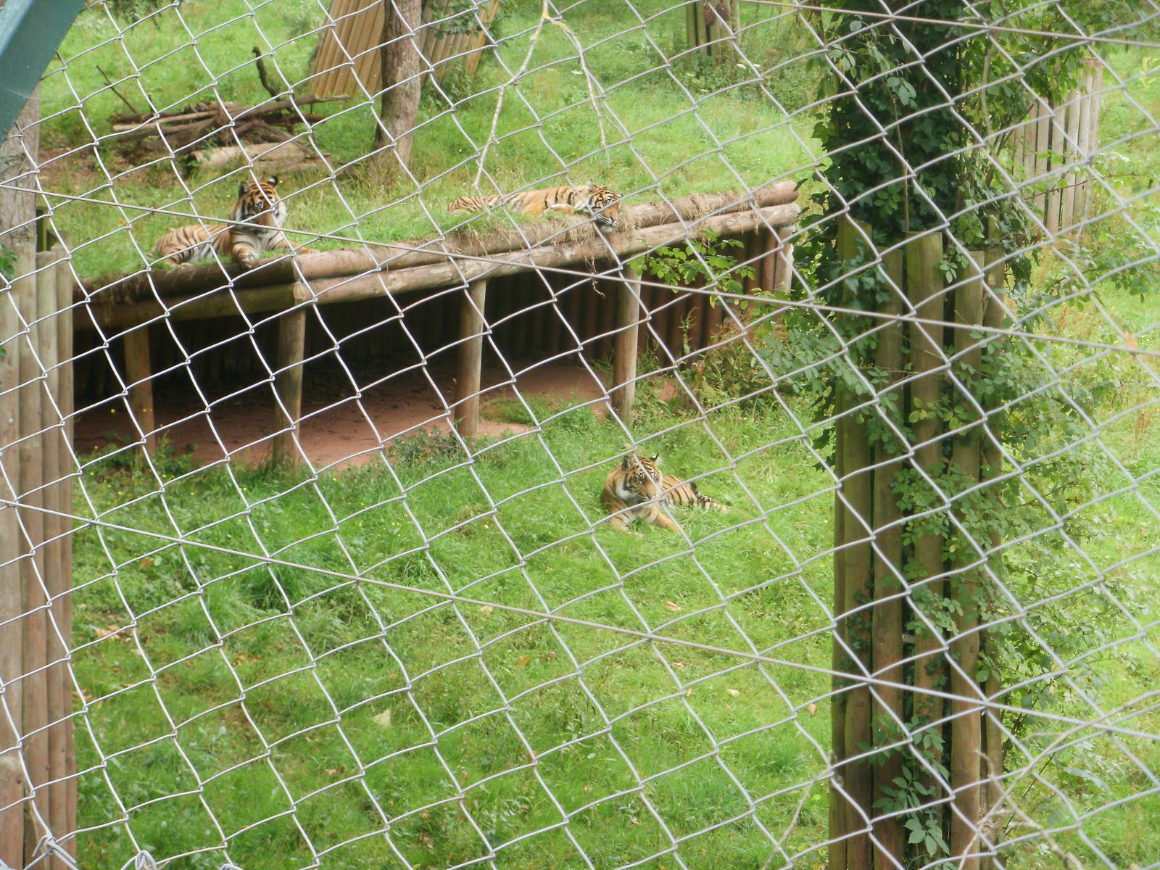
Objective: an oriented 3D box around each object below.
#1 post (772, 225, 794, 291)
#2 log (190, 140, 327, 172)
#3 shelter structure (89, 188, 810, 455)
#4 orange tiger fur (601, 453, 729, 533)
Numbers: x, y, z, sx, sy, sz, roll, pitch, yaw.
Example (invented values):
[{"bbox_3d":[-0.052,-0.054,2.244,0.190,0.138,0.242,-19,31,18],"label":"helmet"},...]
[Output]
[{"bbox_3d":[1.650,-1.123,27.355,0.170,1.200,0.170,-8,17,-29],"label":"post"},{"bbox_3d":[-2.769,-2.379,28.800,1.220,0.250,0.300,-3,16,-14],"label":"log"},{"bbox_3d":[-1.744,-1.044,26.237,6.300,1.610,3.000,-8,18,-31],"label":"shelter structure"},{"bbox_3d":[0.589,0.428,23.800,0.600,0.560,1.250,9,17,29],"label":"orange tiger fur"}]

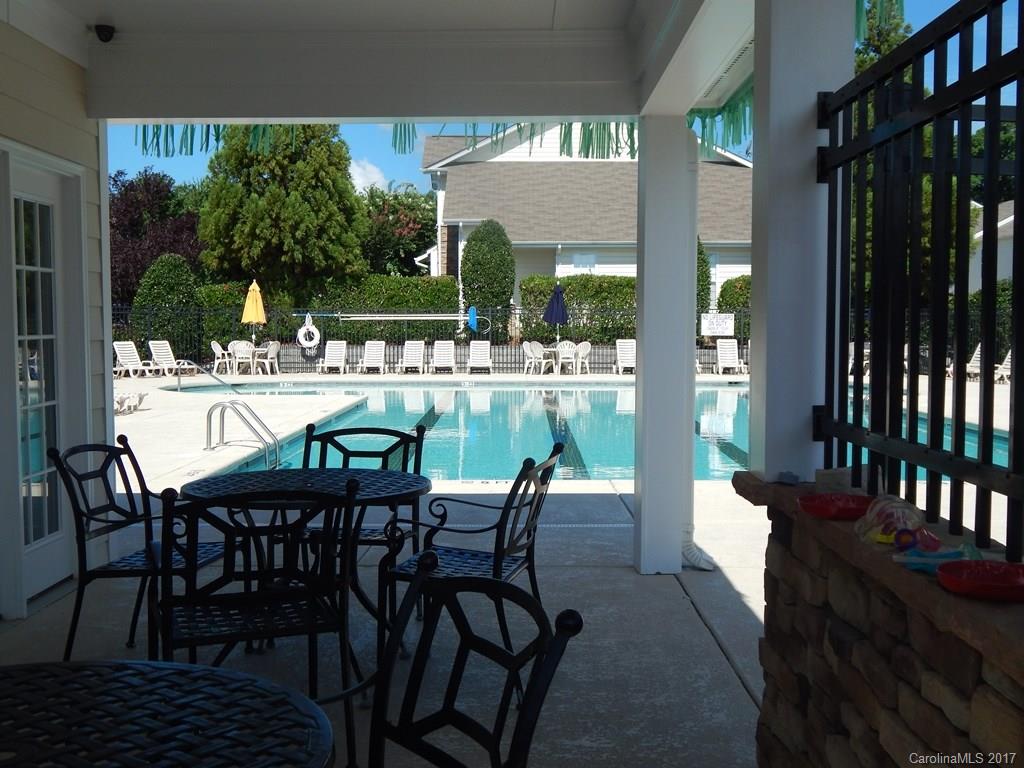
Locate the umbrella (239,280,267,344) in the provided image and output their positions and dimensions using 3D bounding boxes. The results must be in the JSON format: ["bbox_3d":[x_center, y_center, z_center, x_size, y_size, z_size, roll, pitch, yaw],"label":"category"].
[{"bbox_3d":[-7.015,-1.538,30.600,0.680,2.500,0.680,0,3,0],"label":"umbrella"}]

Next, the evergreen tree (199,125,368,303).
[{"bbox_3d":[-8.131,-6.245,40.000,6.000,9.600,6.000,0,3,0],"label":"evergreen tree"}]

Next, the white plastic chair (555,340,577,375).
[{"bbox_3d":[1.421,-0.699,29.307,0.560,0.890,0.570,0,3,0],"label":"white plastic chair"}]

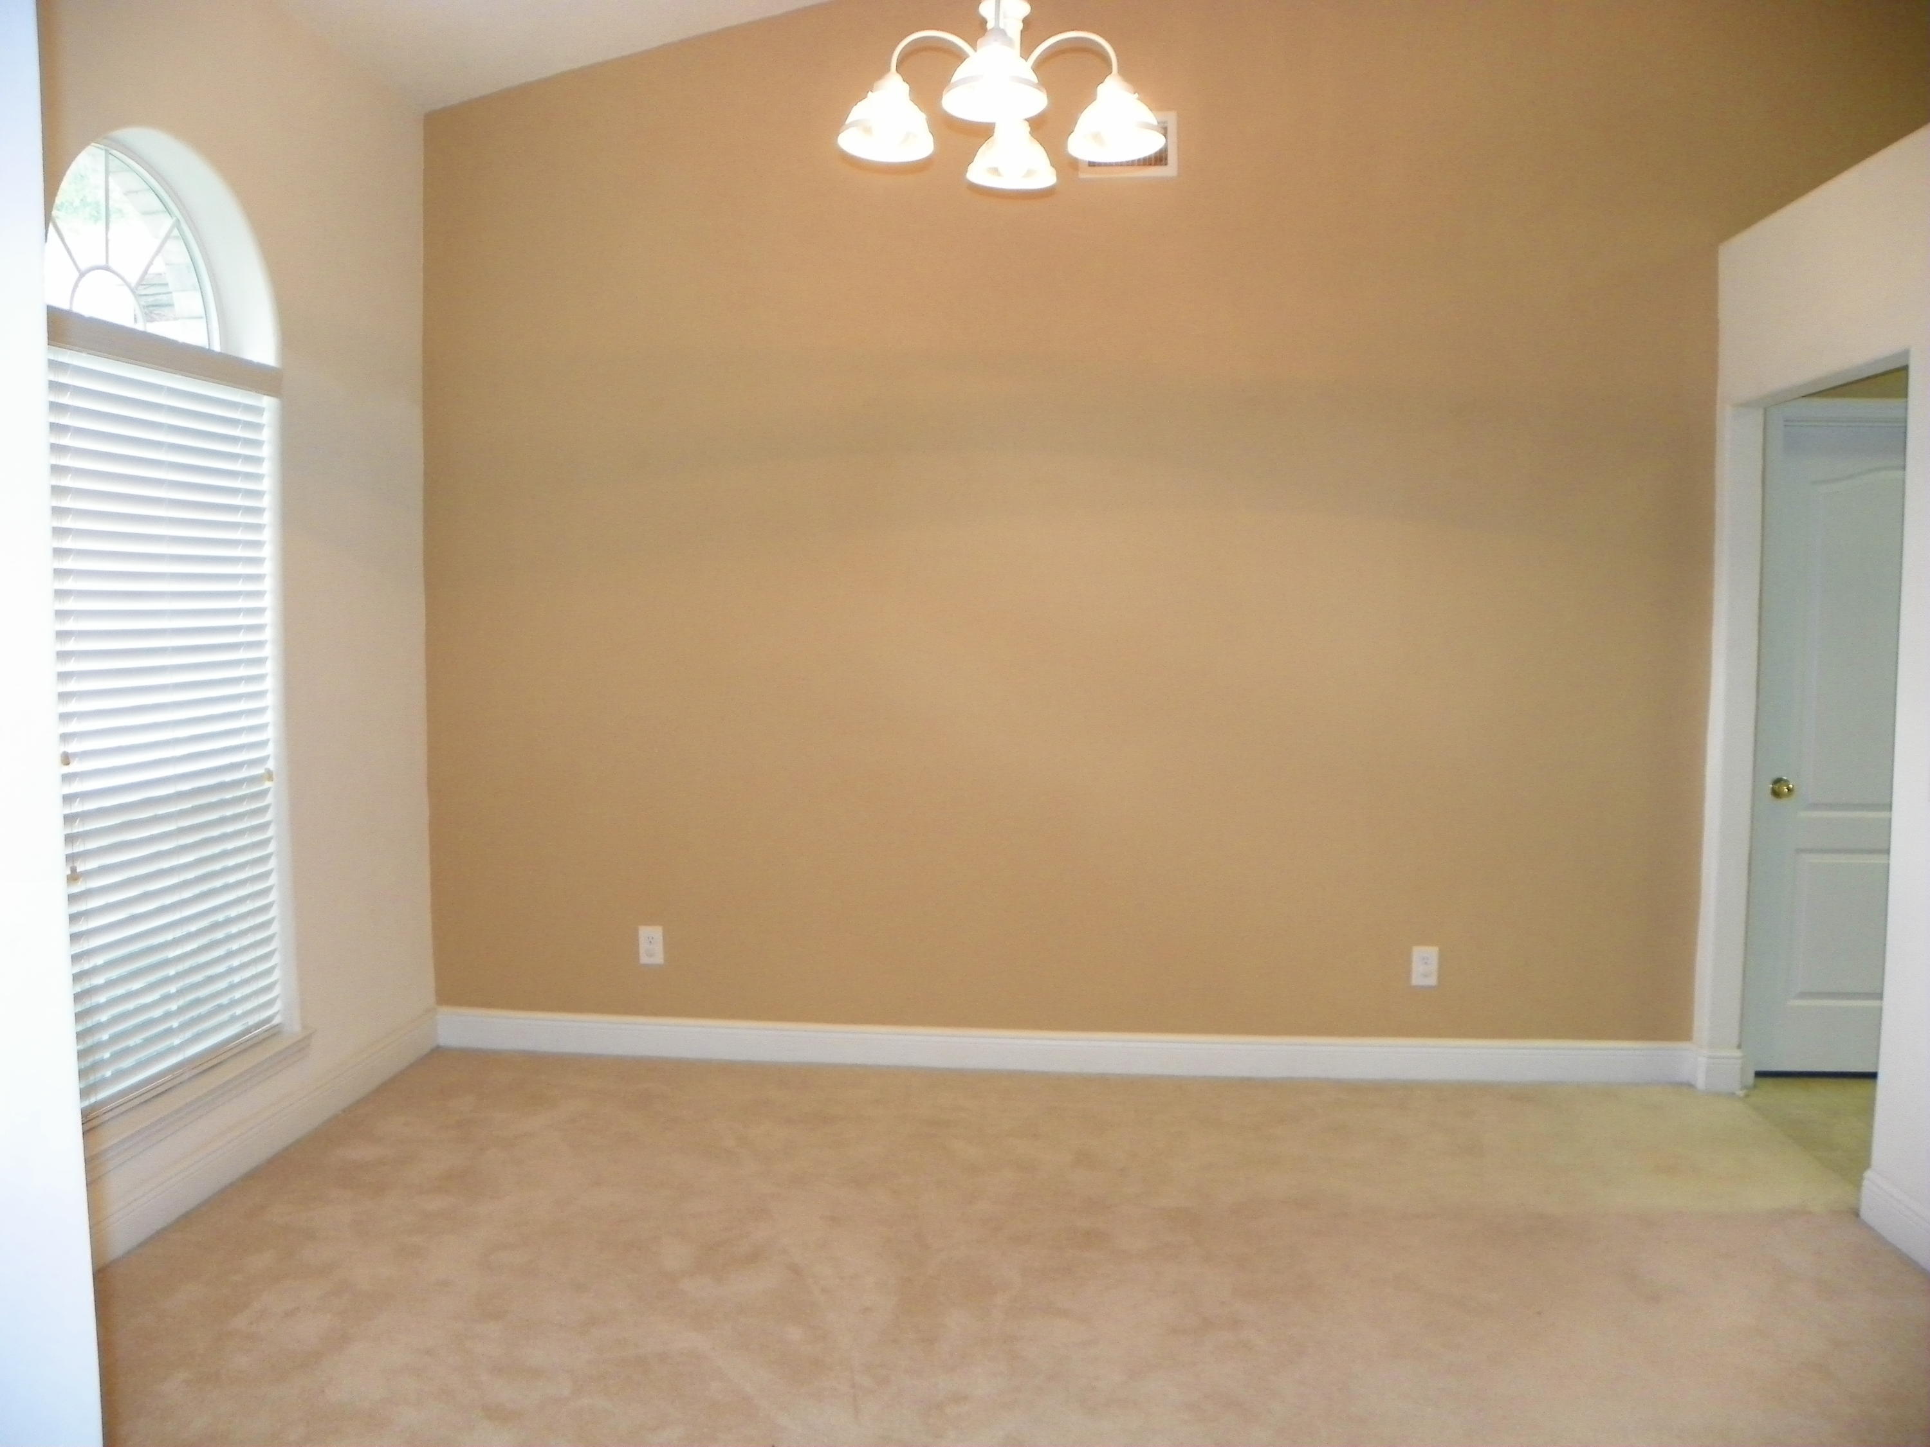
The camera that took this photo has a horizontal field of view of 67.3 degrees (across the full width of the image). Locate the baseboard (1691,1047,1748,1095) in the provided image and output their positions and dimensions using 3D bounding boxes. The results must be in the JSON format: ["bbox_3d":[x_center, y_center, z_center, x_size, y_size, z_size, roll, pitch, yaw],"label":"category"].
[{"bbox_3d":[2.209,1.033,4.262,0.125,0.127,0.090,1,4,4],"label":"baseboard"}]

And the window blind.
[{"bbox_3d":[-1.841,0.012,3.348,0.055,1.650,0.870,1,4,4],"label":"window blind"}]

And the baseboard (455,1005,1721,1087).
[{"bbox_3d":[0.237,1.002,4.458,3.900,0.126,0.018,1,4,4],"label":"baseboard"}]

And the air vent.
[{"bbox_3d":[0.479,-1.689,4.232,0.293,0.190,0.018,1,4,4],"label":"air vent"}]

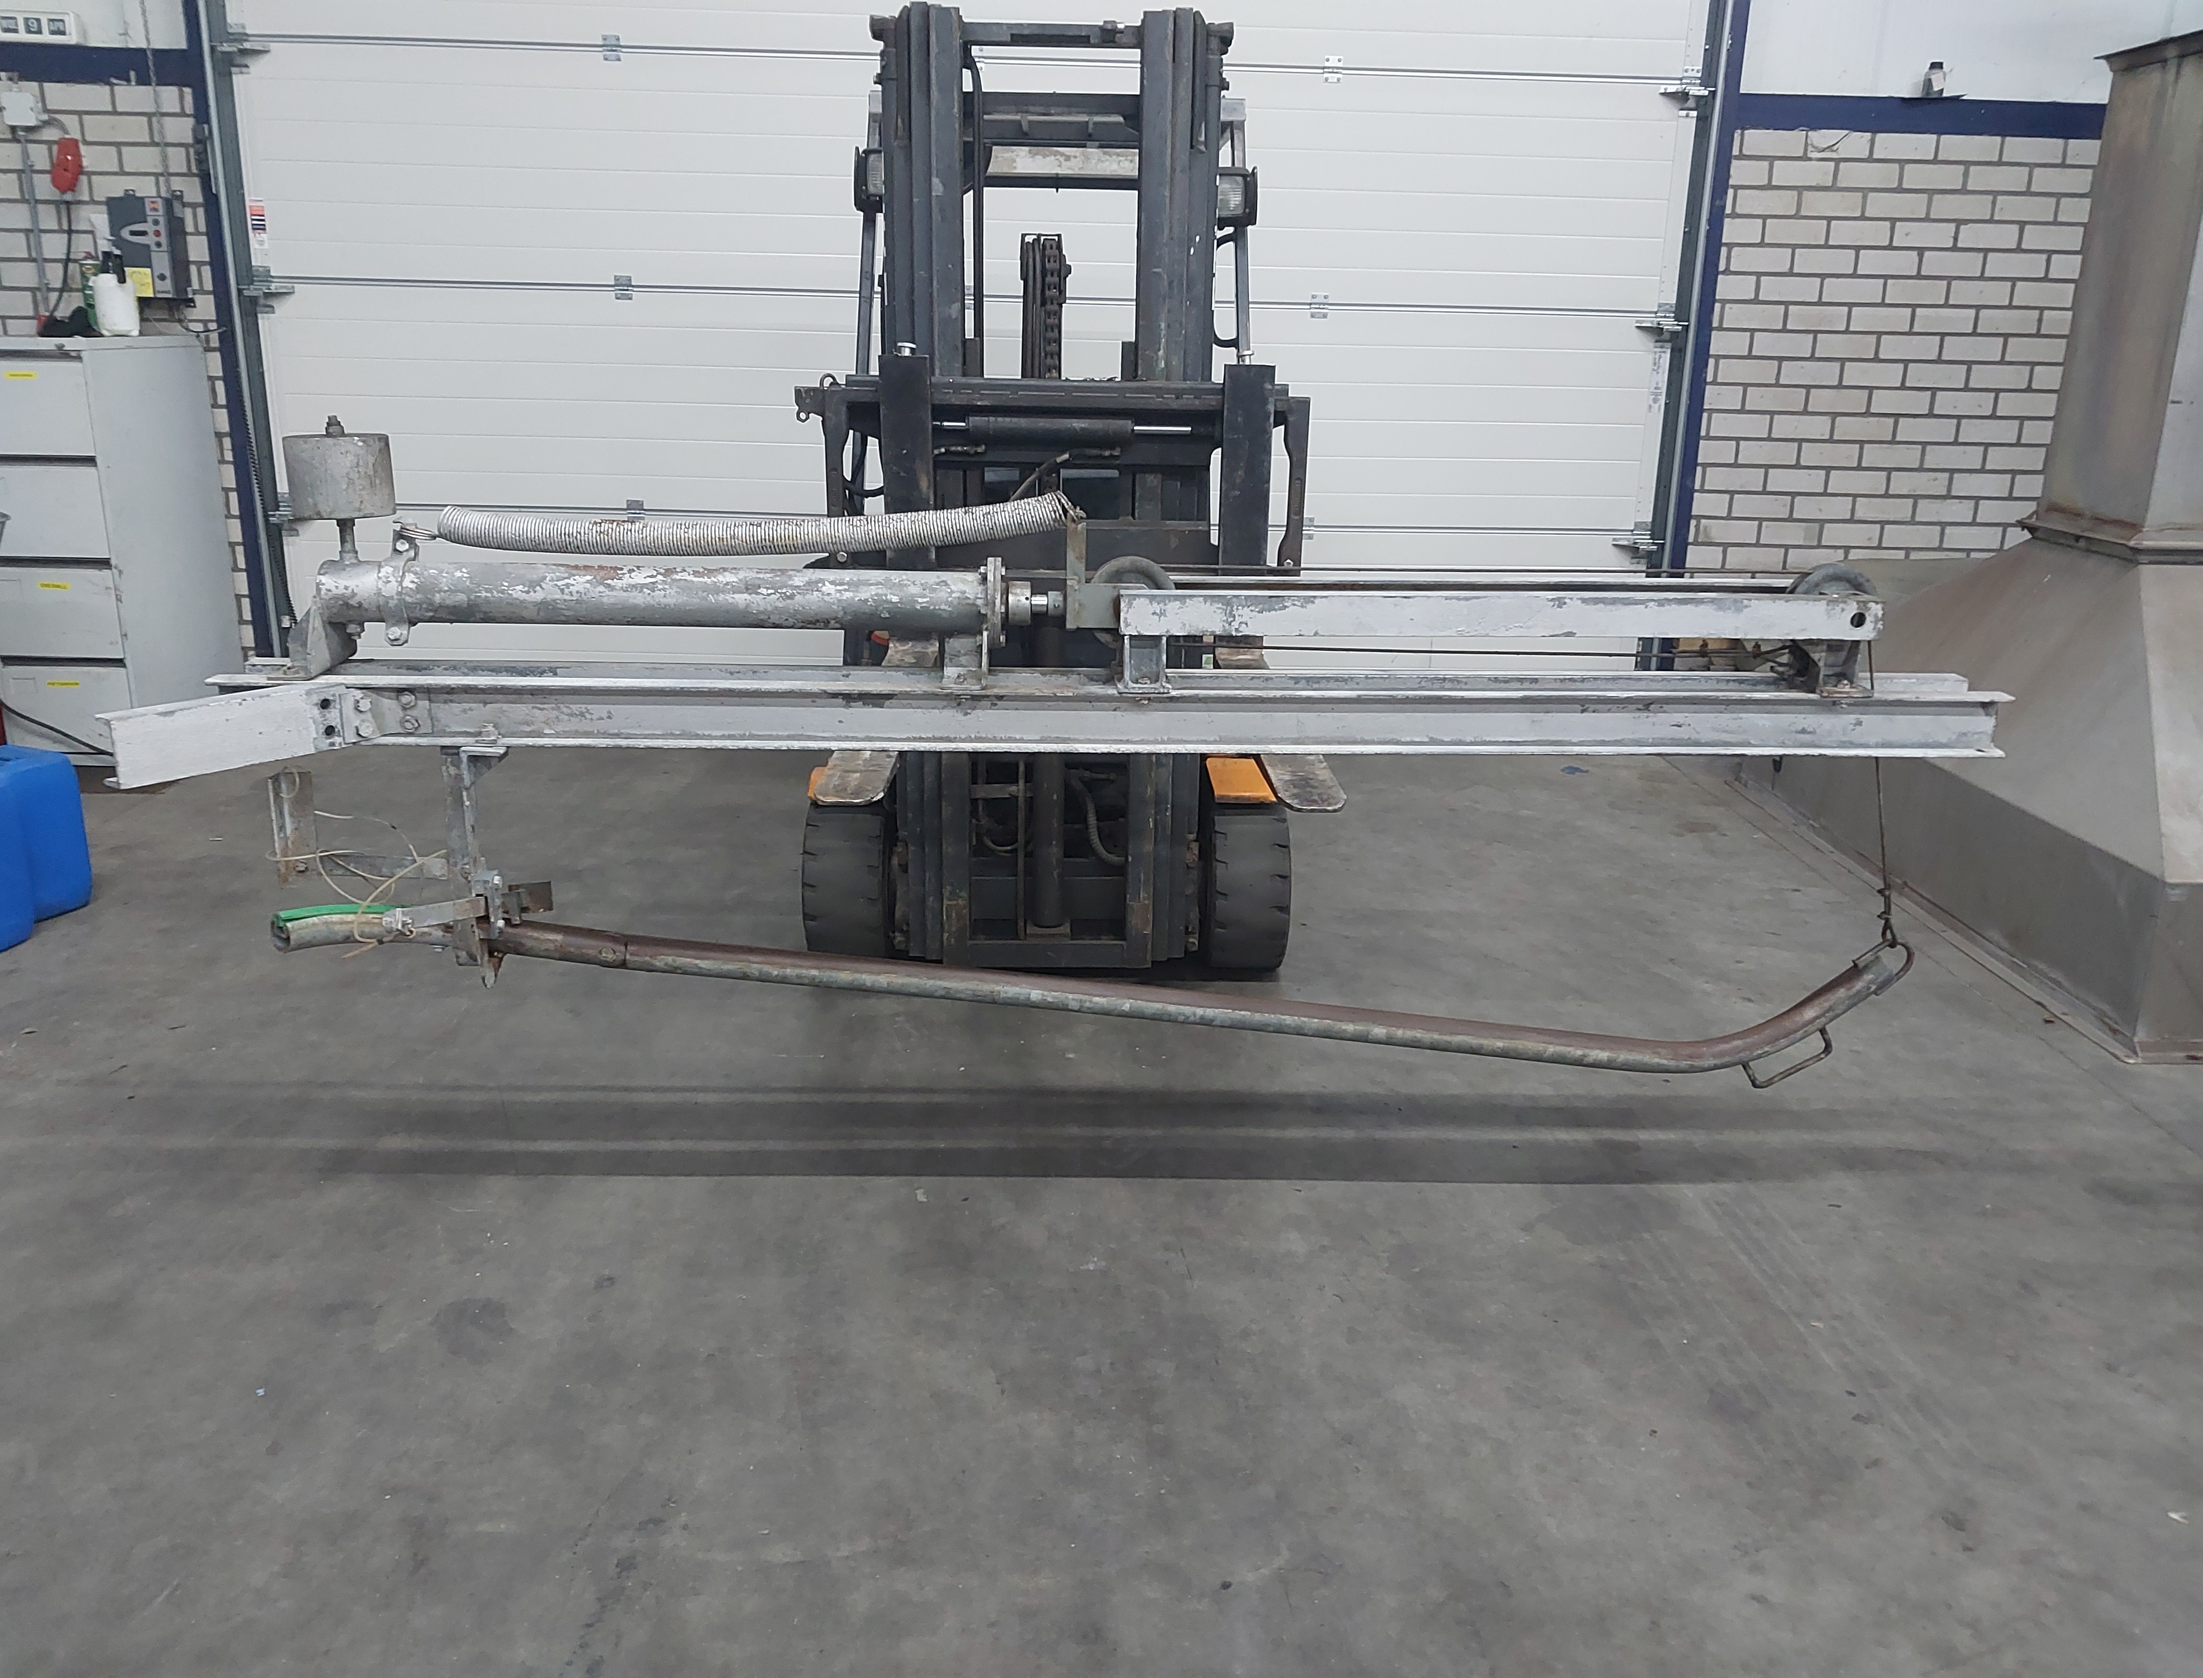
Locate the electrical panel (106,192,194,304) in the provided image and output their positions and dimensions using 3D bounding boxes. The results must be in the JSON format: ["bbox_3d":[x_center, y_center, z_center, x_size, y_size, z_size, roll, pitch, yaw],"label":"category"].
[{"bbox_3d":[-3.174,-1.972,5.830,0.189,0.332,0.120,1,16,-2],"label":"electrical panel"}]

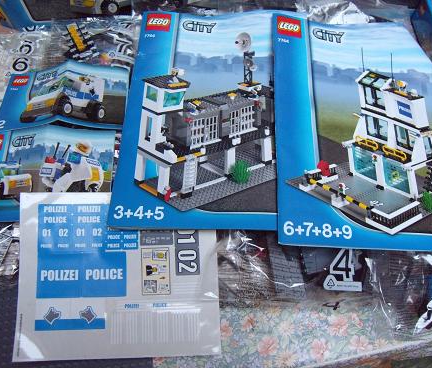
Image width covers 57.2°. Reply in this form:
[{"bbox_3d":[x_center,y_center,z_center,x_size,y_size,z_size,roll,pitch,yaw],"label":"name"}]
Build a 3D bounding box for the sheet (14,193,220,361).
[{"bbox_3d":[-0.100,0.092,0.412,0.206,0.004,0.168,-1,82,-4],"label":"sheet"}]

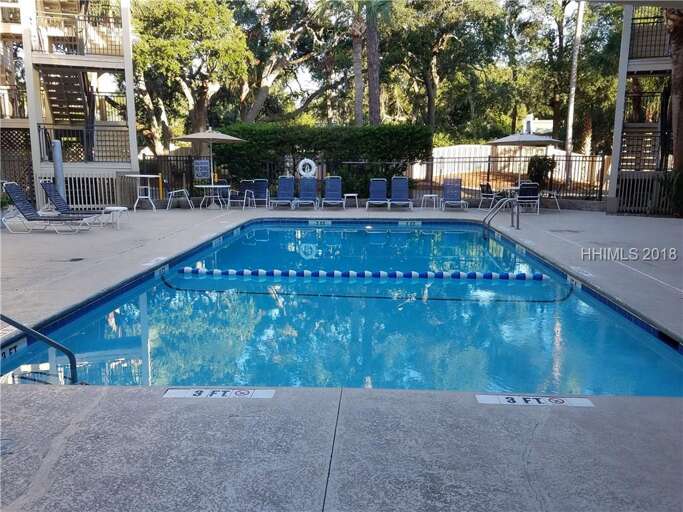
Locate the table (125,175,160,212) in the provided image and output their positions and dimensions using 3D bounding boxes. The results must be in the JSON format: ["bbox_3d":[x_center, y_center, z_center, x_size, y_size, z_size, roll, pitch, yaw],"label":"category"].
[{"bbox_3d":[-6.031,-1.883,15.600,1.080,1.070,1.080,0,11,0],"label":"table"}]

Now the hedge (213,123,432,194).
[{"bbox_3d":[-0.692,-3.243,17.828,7.500,2.500,1.500,1,11,4],"label":"hedge"}]

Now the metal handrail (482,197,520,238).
[{"bbox_3d":[3.712,-0.909,11.885,0.710,0.900,0.550,1,11,4],"label":"metal handrail"}]

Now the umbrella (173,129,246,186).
[{"bbox_3d":[-4.122,-2.743,16.200,2.330,2.500,2.330,0,11,0],"label":"umbrella"}]

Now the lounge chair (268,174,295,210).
[{"bbox_3d":[-1.813,-1.984,16.317,0.720,1.000,1.350,1,11,4],"label":"lounge chair"}]

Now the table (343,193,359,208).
[{"bbox_3d":[0.320,-1.776,16.716,0.460,0.430,0.460,1,11,4],"label":"table"}]

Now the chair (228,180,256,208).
[{"bbox_3d":[-3.040,-1.827,15.750,0.600,0.860,0.650,5,12,26],"label":"chair"}]

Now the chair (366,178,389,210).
[{"bbox_3d":[1.163,-1.980,16.250,0.690,0.910,1.450,0,11,3],"label":"chair"}]

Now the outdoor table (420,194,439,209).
[{"bbox_3d":[2.900,-1.769,16.637,0.480,0.430,0.480,1,11,4],"label":"outdoor table"}]

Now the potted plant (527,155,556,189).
[{"bbox_3d":[6.200,-2.289,15.900,0.850,1.580,0.850,0,11,0],"label":"potted plant"}]

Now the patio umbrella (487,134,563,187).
[{"bbox_3d":[5.494,-2.593,15.500,2.300,2.340,2.300,0,11,0],"label":"patio umbrella"}]

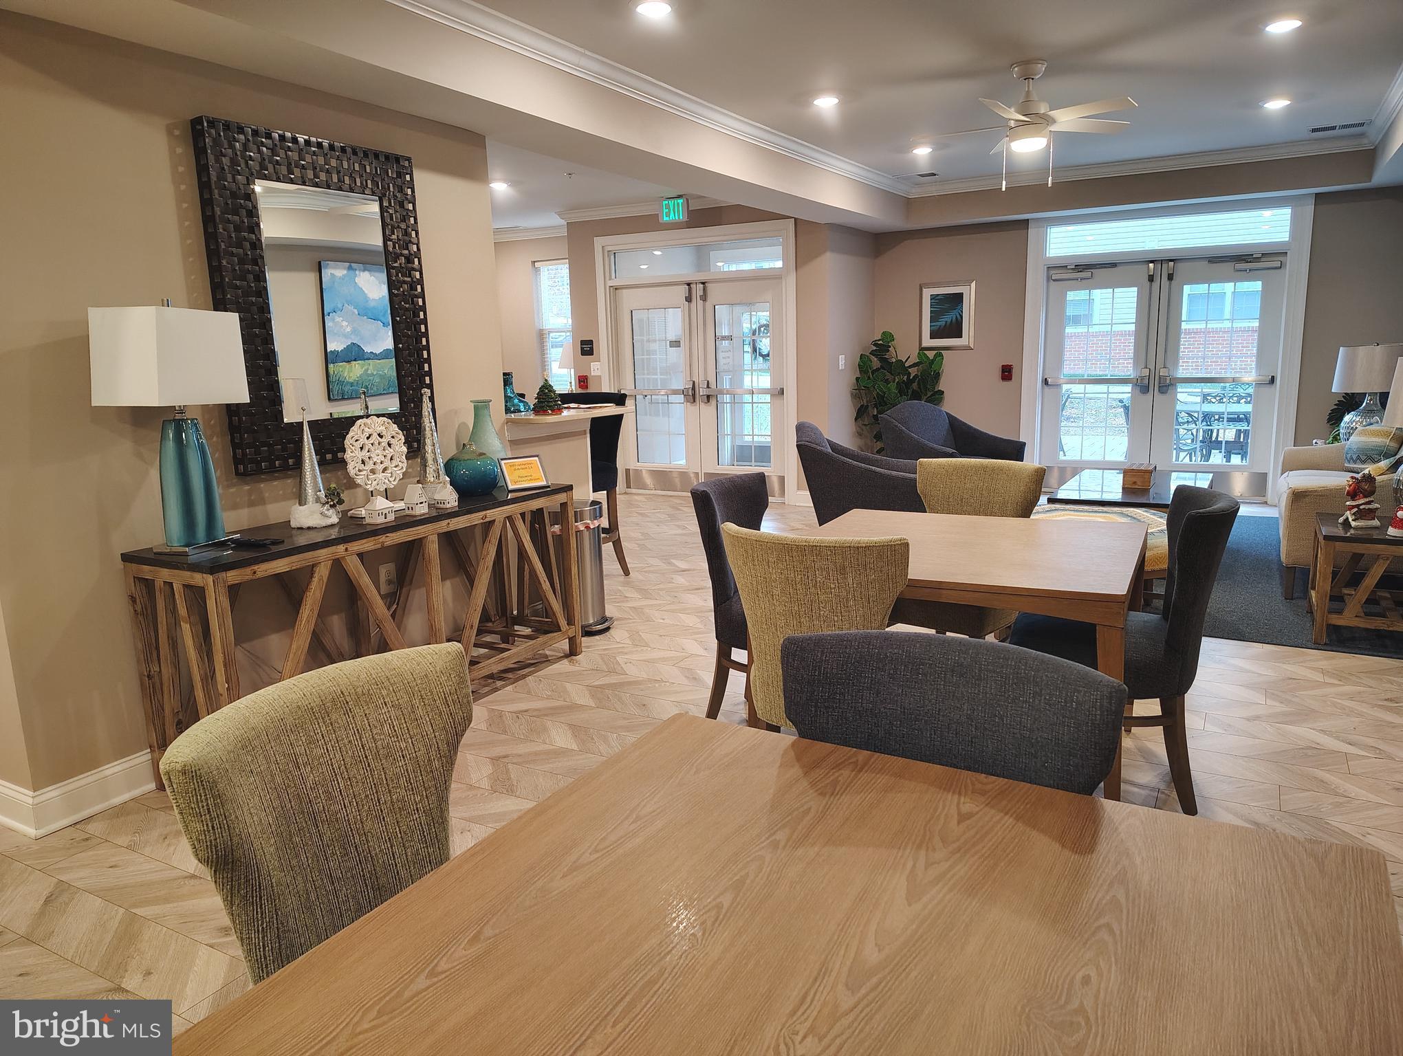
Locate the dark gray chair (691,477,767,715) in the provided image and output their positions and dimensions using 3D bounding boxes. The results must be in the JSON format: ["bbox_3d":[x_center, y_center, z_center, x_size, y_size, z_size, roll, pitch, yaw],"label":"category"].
[{"bbox_3d":[0.325,0.298,3.604,0.620,0.920,0.570,4,12,29],"label":"dark gray chair"}]

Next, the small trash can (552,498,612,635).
[{"bbox_3d":[-0.645,0.202,5.006,0.370,0.640,0.335,4,12,28],"label":"small trash can"}]

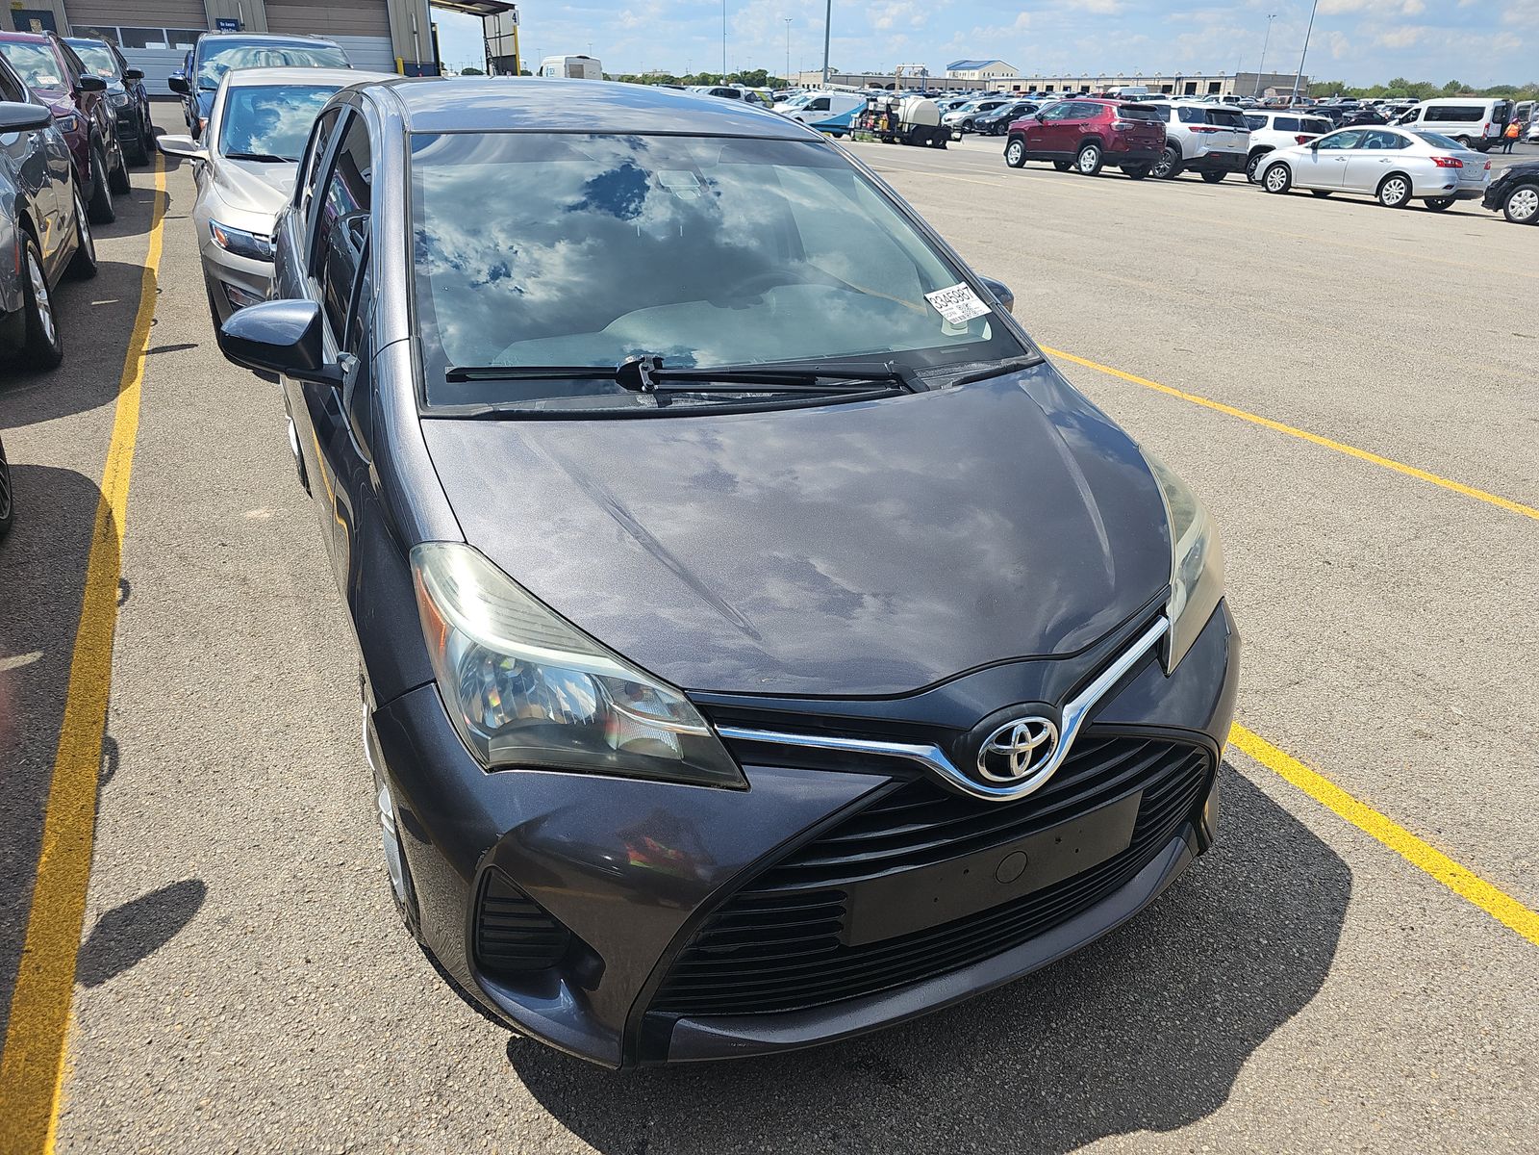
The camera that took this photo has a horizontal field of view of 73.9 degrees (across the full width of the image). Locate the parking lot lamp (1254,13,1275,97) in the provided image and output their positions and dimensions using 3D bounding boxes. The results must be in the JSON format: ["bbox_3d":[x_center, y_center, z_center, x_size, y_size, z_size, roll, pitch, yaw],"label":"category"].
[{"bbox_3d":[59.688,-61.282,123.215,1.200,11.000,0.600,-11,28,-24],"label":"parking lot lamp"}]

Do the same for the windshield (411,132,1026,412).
[{"bbox_3d":[-0.146,-0.745,2.202,1.330,0.140,0.920,-10,56,-23],"label":"windshield"}]

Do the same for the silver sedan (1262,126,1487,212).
[{"bbox_3d":[12.680,-8.750,21.690,1.770,1.495,4.620,-11,28,-26],"label":"silver sedan"}]

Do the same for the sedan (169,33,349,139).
[{"bbox_3d":[-5.578,-5.243,11.660,1.970,1.770,4.900,-12,29,-27],"label":"sedan"}]

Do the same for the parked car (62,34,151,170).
[{"bbox_3d":[-11.190,-7.694,16.465,1.920,1.740,4.750,-10,28,-23],"label":"parked car"}]

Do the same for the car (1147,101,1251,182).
[{"bbox_3d":[10.065,-11.408,26.668,1.980,1.770,5.000,-10,28,-23],"label":"car"}]

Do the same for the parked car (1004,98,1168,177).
[{"bbox_3d":[7.744,-10.854,25.273,1.840,1.640,4.400,-12,28,-25],"label":"parked car"}]

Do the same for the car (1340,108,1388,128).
[{"bbox_3d":[35.041,-26.758,60.537,4.600,1.520,1.830,-11,28,-24],"label":"car"}]

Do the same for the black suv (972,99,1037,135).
[{"bbox_3d":[12.850,-24.050,53.700,4.450,1.500,1.800,-11,28,-24],"label":"black suv"}]

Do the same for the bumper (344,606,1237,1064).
[{"bbox_3d":[0.269,0.373,1.702,1.670,0.560,0.470,-10,28,-23],"label":"bumper"}]

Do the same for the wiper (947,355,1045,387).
[{"bbox_3d":[0.487,-0.433,2.164,0.350,0.040,0.050,-21,33,-39],"label":"wiper"}]

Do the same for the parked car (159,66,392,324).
[{"bbox_3d":[-3.102,-2.787,7.256,1.860,1.460,4.900,-11,28,-26],"label":"parked car"}]

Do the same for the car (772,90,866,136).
[{"bbox_3d":[2.407,-20.796,46.000,4.600,1.840,1.830,-14,29,-30],"label":"car"}]

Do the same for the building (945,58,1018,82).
[{"bbox_3d":[60.226,-141.729,291.866,13.000,10.000,13.500,-11,28,-24],"label":"building"}]

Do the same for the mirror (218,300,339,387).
[{"bbox_3d":[-0.996,-0.480,2.083,0.220,0.165,0.165,-10,28,-23],"label":"mirror"}]

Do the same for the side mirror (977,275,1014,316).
[{"bbox_3d":[0.557,-0.753,2.760,0.220,0.165,0.165,-10,28,-23],"label":"side mirror"}]

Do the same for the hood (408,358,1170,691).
[{"bbox_3d":[0.167,-0.126,1.715,1.340,0.300,0.780,-10,28,-24],"label":"hood"}]

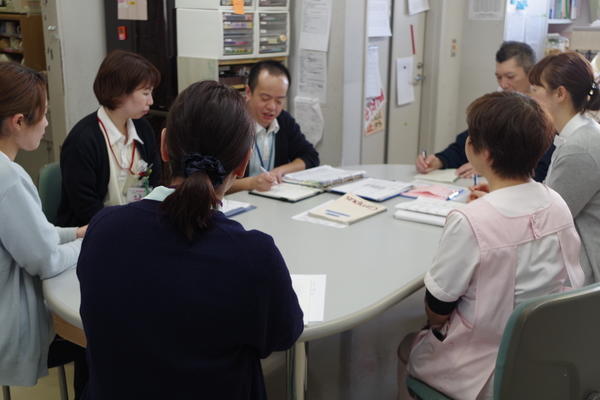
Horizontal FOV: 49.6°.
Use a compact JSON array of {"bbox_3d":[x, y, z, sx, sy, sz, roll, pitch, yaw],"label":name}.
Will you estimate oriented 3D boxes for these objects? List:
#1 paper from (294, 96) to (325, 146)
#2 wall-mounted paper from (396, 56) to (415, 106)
[{"bbox_3d":[0.057,-0.474,3.897,0.200,0.290,0.030,10,16,34],"label":"paper"},{"bbox_3d":[0.694,-0.789,4.326,0.012,0.297,0.210,11,17,36],"label":"wall-mounted paper"}]

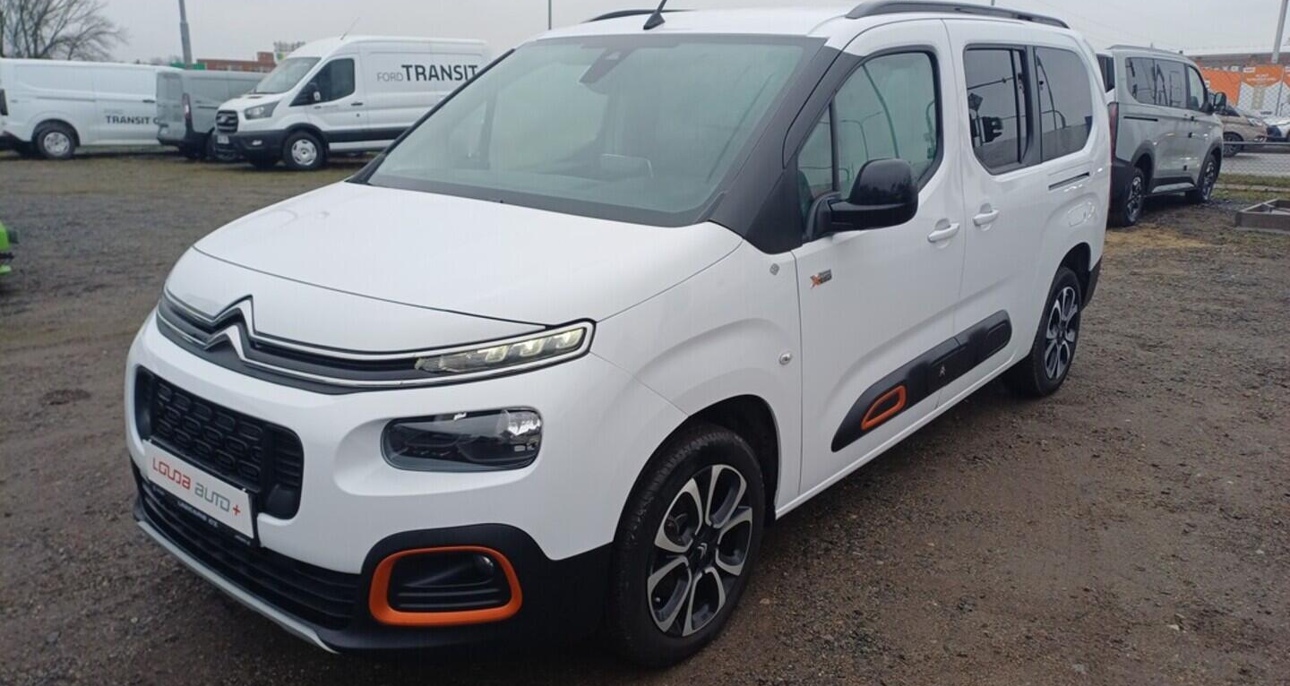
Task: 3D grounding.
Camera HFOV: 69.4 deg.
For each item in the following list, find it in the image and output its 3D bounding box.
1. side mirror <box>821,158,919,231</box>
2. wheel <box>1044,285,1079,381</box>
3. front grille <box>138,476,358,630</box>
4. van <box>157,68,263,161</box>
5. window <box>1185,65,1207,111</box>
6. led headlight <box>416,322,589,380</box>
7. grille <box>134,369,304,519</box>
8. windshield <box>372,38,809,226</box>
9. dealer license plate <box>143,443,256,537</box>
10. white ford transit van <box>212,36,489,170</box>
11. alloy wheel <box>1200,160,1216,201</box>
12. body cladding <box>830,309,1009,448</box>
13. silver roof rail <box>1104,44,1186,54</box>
[{"bbox_3d":[0.606,-0.406,2.562,0.190,0.195,0.210,13,20,38],"label":"side mirror"},{"bbox_3d":[2.010,-0.064,4.678,0.190,0.465,0.465,13,20,38],"label":"wheel"},{"bbox_3d":[-1.033,0.492,2.343,1.080,0.180,0.120,13,20,38],"label":"front grille"},{"bbox_3d":[-8.561,-5.305,21.465,4.600,1.840,1.850,-14,21,-42],"label":"van"},{"bbox_3d":[6.915,-3.170,11.675,0.070,0.580,0.860,4,14,44],"label":"window"},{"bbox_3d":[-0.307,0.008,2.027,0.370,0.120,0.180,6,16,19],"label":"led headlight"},{"bbox_3d":[-1.033,0.228,2.279,0.780,0.270,0.120,14,20,38],"label":"grille"},{"bbox_3d":[-0.208,-0.738,3.015,1.410,0.160,0.900,14,53,38],"label":"windshield"},{"bbox_3d":[-1.079,0.342,2.243,0.520,0.112,0.025,13,16,38],"label":"dealer license plate"},{"bbox_3d":[-5.822,-4.889,18.719,2.080,2.530,5.550,14,20,39],"label":"white ford transit van"},{"bbox_3d":[7.603,-2.229,12.711,0.200,0.510,0.510,15,21,42],"label":"alloy wheel"},{"bbox_3d":[1.027,0.080,3.286,0.050,0.195,1.500,13,20,38],"label":"body cladding"},{"bbox_3d":[5.718,-3.308,10.565,0.060,0.090,2.700,15,21,42],"label":"silver roof rail"}]

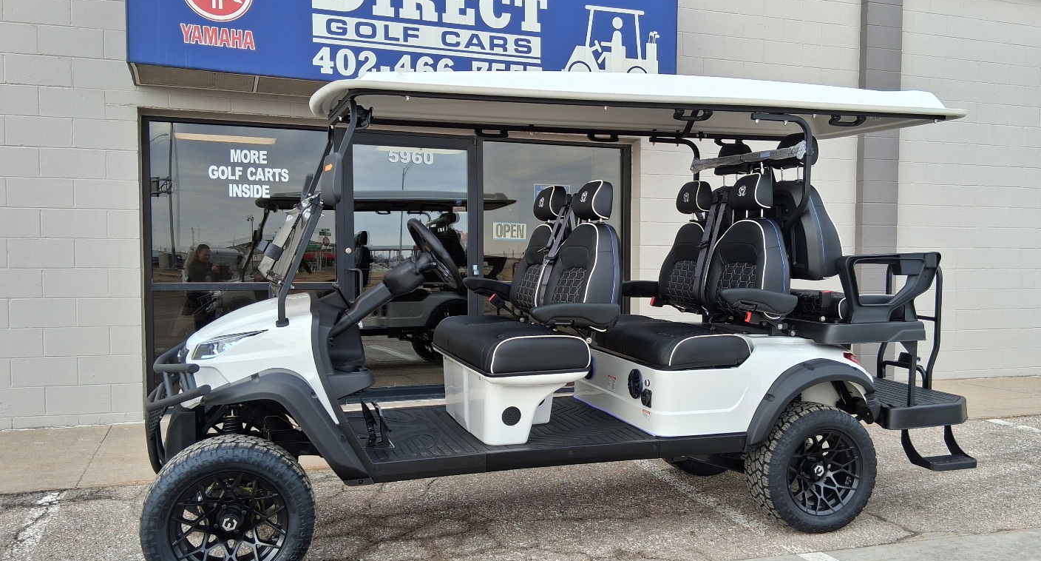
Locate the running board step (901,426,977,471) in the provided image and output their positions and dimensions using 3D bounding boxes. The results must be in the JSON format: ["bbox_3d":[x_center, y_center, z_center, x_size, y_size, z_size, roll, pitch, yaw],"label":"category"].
[{"bbox_3d":[2.075,0.809,3.892,0.300,0.198,0.210,0,3,-18],"label":"running board step"}]

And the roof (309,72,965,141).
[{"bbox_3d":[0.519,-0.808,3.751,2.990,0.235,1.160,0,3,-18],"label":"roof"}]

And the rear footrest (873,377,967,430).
[{"bbox_3d":[1.829,0.630,4.250,0.510,0.135,0.900,0,3,-18],"label":"rear footrest"}]

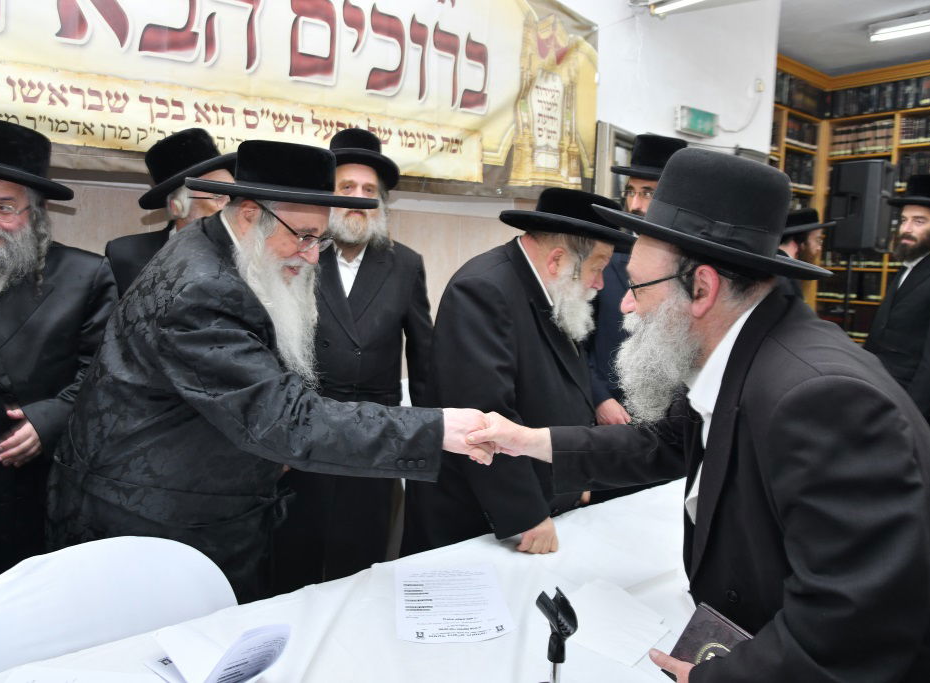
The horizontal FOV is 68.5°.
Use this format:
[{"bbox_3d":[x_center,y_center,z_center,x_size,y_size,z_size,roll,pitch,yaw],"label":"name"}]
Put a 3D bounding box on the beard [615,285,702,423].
[{"bbox_3d":[0.282,0.022,1.000,0.120,0.195,0.135,5,8,22],"label":"beard"}]

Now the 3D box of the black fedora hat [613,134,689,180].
[{"bbox_3d":[0.656,-0.611,2.280,0.315,0.130,0.355,10,5,41],"label":"black fedora hat"}]

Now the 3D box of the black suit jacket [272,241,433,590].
[{"bbox_3d":[-0.382,0.217,2.306,0.560,1.100,0.320,0,7,-5],"label":"black suit jacket"}]

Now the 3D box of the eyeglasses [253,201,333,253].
[{"bbox_3d":[-0.356,-0.233,1.375,0.140,0.045,0.137,38,17,14],"label":"eyeglasses"}]

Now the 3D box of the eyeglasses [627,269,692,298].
[{"bbox_3d":[0.321,-0.087,1.040,0.138,0.041,0.140,-12,4,15],"label":"eyeglasses"}]

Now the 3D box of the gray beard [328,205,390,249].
[{"bbox_3d":[-0.318,-0.356,2.060,0.170,0.145,0.110,5,7,-9],"label":"gray beard"}]

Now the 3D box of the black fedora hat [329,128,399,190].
[{"bbox_3d":[-0.358,-0.600,2.240,0.300,0.135,0.345,-1,-5,-12],"label":"black fedora hat"}]

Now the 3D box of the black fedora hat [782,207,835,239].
[{"bbox_3d":[1.624,-0.589,3.350,0.375,0.125,0.340,-10,1,27],"label":"black fedora hat"}]

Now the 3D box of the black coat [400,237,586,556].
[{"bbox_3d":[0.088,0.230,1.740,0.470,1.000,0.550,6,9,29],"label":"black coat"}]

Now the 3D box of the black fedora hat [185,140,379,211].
[{"bbox_3d":[-0.372,-0.344,1.400,0.390,0.125,0.360,10,12,21],"label":"black fedora hat"}]

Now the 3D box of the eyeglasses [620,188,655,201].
[{"bbox_3d":[0.612,-0.487,2.275,0.140,0.042,0.140,6,9,38],"label":"eyeglasses"}]

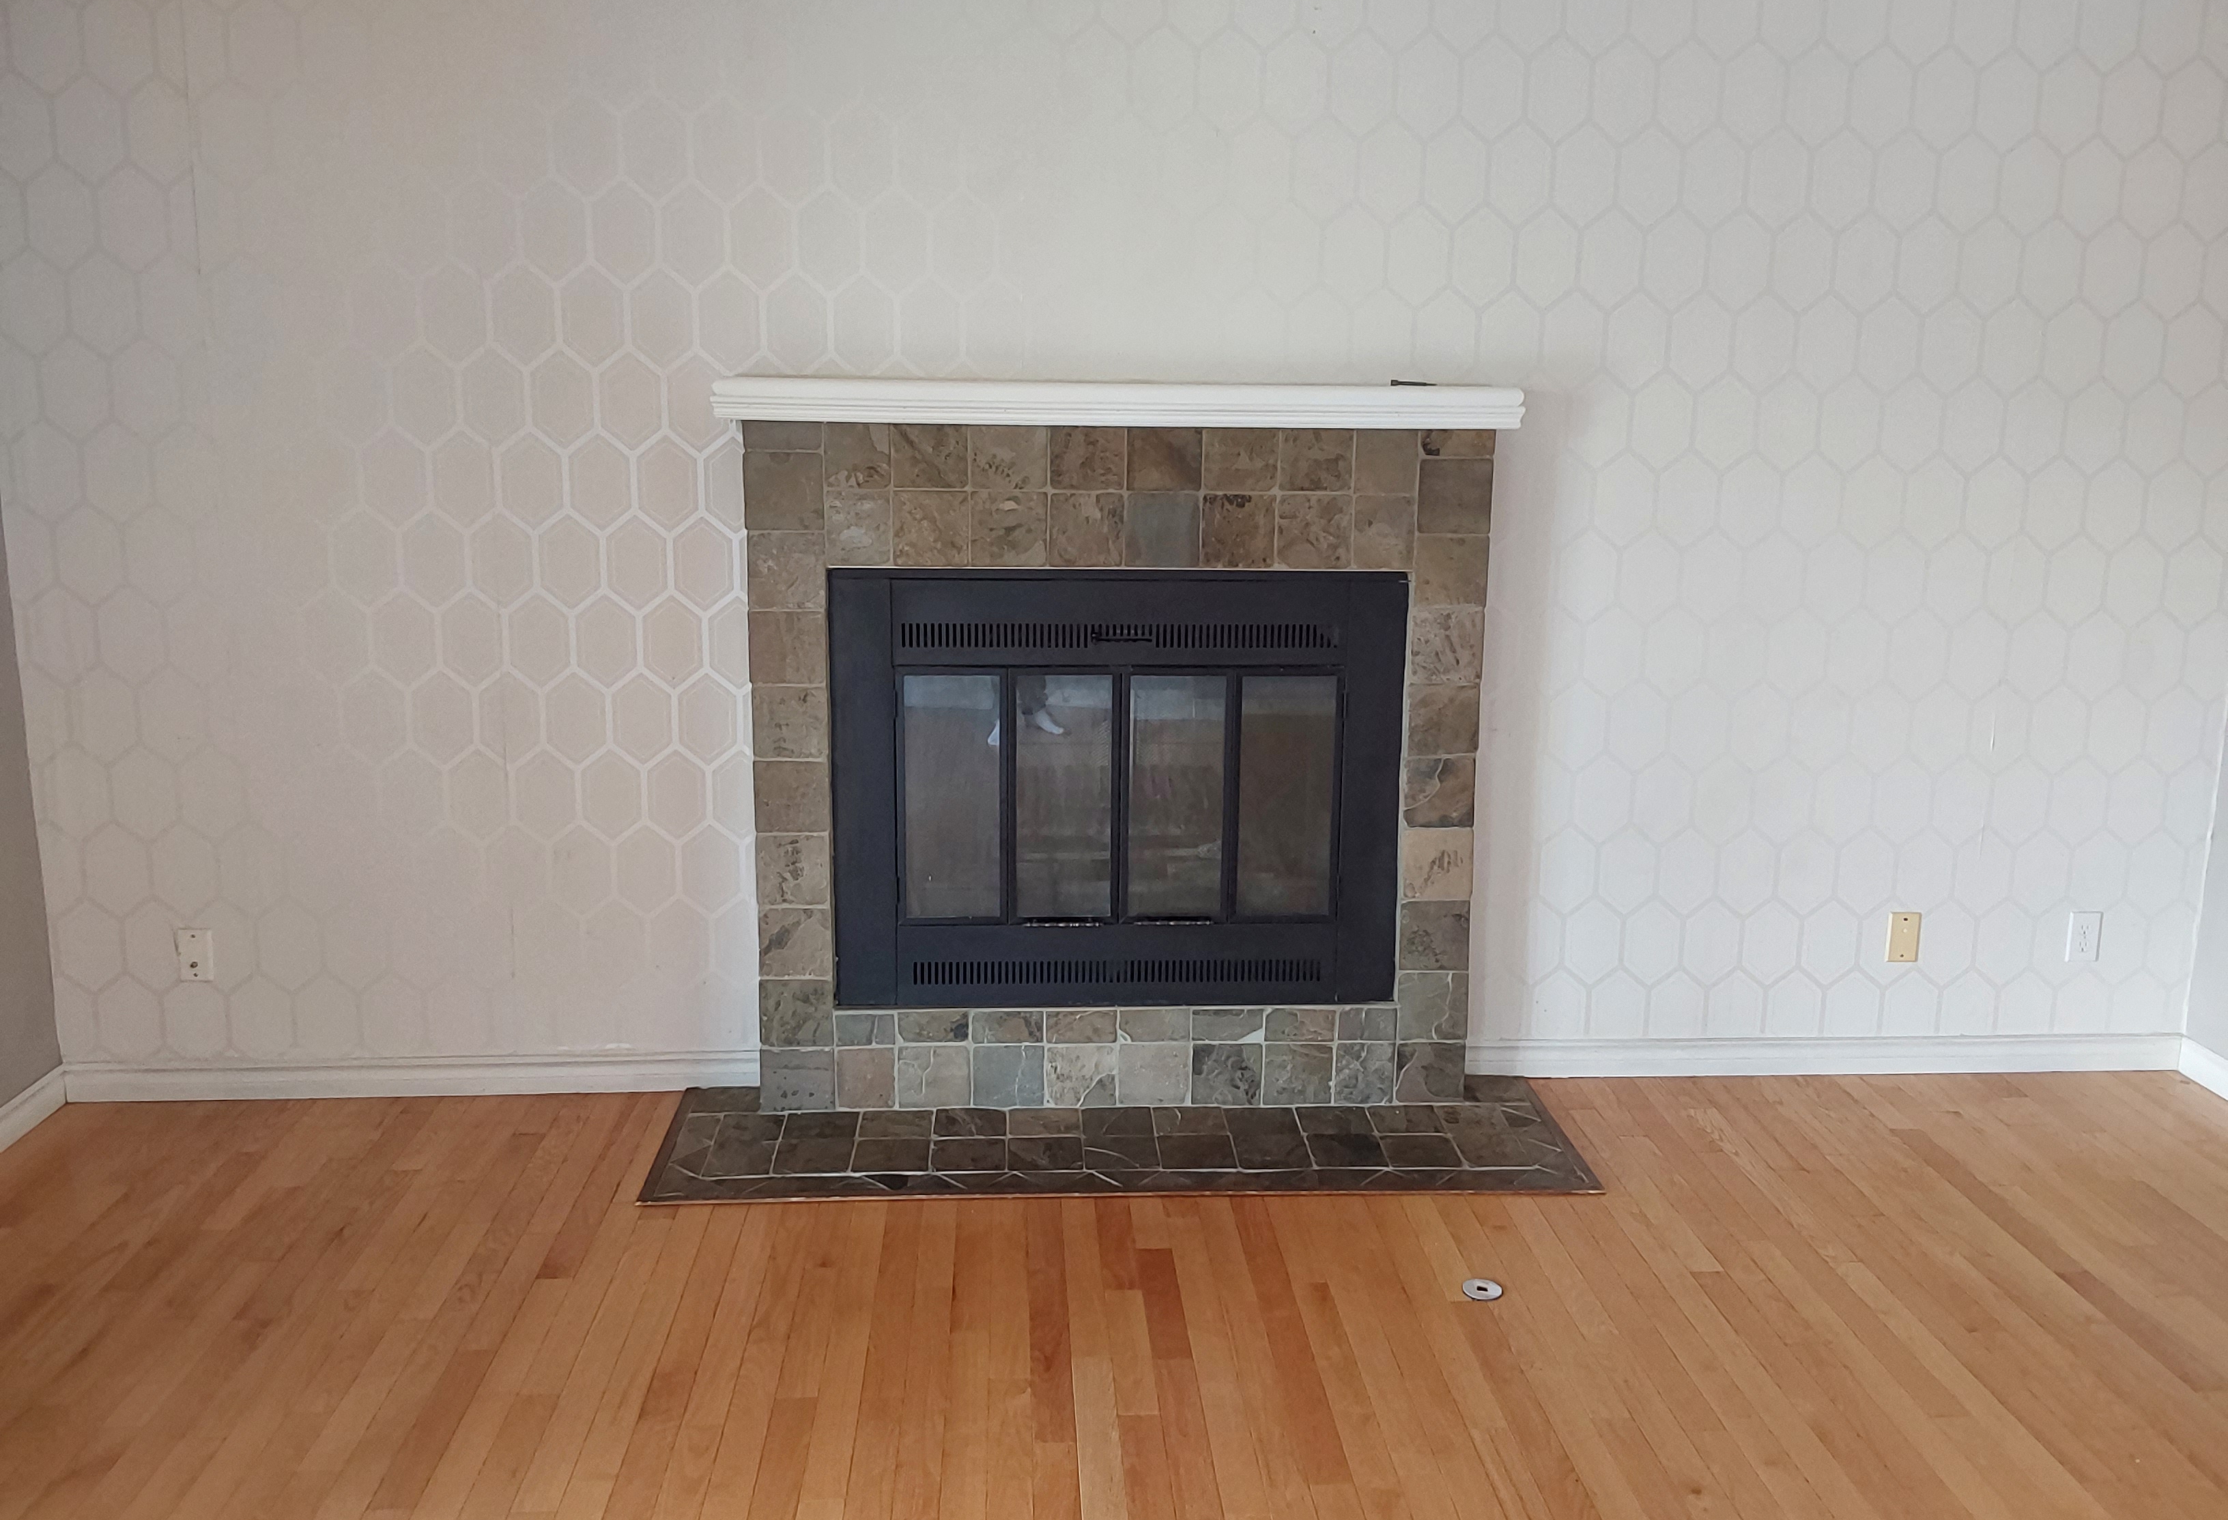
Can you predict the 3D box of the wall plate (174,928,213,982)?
[{"bbox_3d":[-1.937,0.414,3.799,0.072,0.116,0.006,0,11,-3],"label":"wall plate"}]

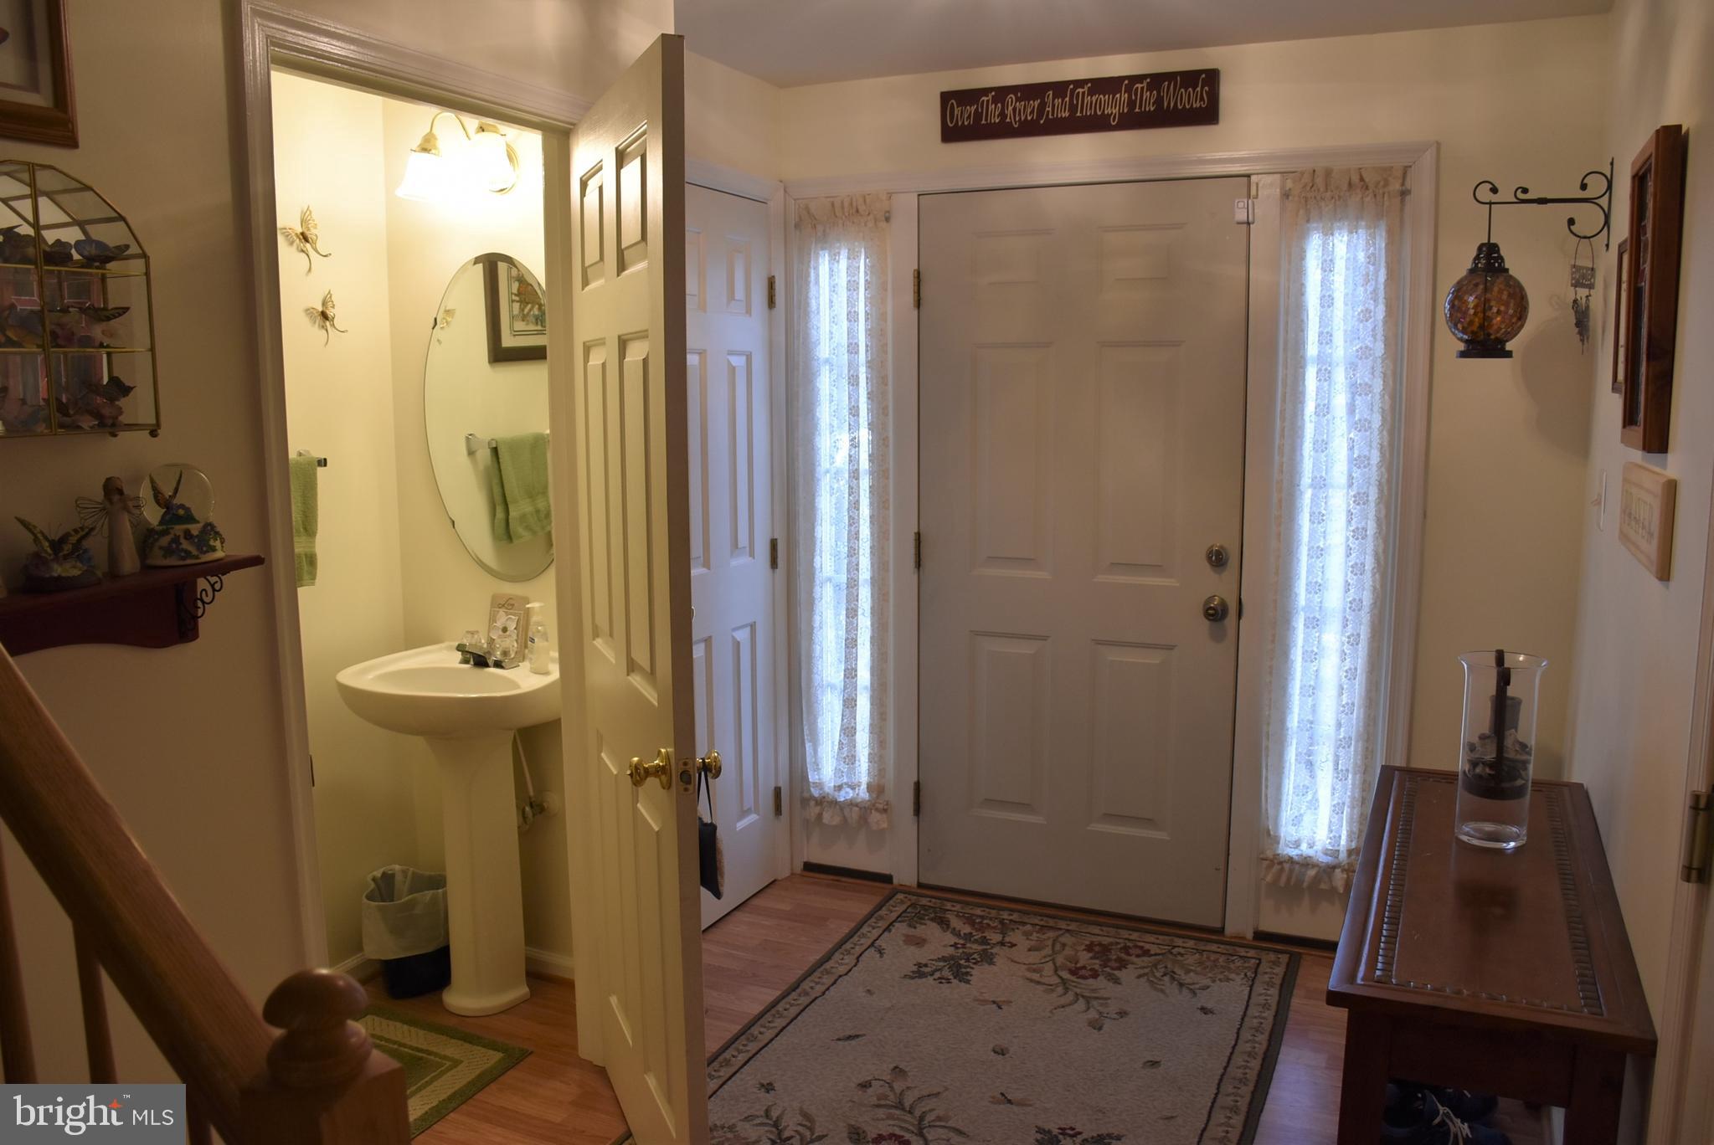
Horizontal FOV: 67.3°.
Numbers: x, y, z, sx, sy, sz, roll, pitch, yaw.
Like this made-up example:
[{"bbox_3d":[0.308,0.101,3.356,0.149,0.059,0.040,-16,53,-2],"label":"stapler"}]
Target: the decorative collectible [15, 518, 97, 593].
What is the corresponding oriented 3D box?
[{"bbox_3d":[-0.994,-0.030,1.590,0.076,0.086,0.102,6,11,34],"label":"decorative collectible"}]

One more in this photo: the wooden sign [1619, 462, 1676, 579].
[{"bbox_3d":[1.159,-0.091,1.890,0.015,0.131,0.462,4,9,25],"label":"wooden sign"}]

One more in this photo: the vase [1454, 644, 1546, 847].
[{"bbox_3d":[1.085,0.301,2.180,0.139,0.311,0.139,4,9,25],"label":"vase"}]

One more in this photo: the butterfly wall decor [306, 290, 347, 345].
[{"bbox_3d":[-1.270,-0.615,3.105,0.040,0.130,0.130,3,10,23],"label":"butterfly wall decor"}]

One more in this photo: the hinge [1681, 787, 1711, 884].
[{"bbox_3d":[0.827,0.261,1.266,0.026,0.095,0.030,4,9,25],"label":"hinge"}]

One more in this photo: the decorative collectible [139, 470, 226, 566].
[{"bbox_3d":[-0.945,-0.085,1.795,0.104,0.137,0.104,-7,11,-39],"label":"decorative collectible"}]

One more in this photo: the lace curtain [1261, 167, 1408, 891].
[{"bbox_3d":[1.204,-0.080,3.294,0.289,1.848,0.050,4,9,25],"label":"lace curtain"}]

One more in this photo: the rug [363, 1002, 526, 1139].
[{"bbox_3d":[-1.183,1.165,2.765,0.545,0.012,0.820,4,10,25],"label":"rug"}]

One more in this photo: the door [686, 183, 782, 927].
[{"bbox_3d":[-0.394,-0.024,3.655,0.040,2.035,0.610,3,10,23],"label":"door"}]

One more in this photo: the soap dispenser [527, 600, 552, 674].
[{"bbox_3d":[-0.752,0.152,3.051,0.052,0.162,0.055,-6,11,-33],"label":"soap dispenser"}]

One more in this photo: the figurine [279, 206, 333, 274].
[{"bbox_3d":[-1.288,-0.786,3.036,0.045,0.156,0.160,3,10,23],"label":"figurine"}]

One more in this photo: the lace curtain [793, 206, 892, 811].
[{"bbox_3d":[-0.041,-0.154,3.870,0.304,1.904,0.050,4,9,25],"label":"lace curtain"}]

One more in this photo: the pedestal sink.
[{"bbox_3d":[-0.963,0.662,3.140,0.570,0.885,0.450,3,10,23],"label":"pedestal sink"}]

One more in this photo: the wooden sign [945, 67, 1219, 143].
[{"bbox_3d":[0.580,-1.247,3.441,0.757,0.136,0.022,4,9,25],"label":"wooden sign"}]

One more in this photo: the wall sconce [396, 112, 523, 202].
[{"bbox_3d":[-0.923,-0.989,3.046,0.357,0.214,0.221,4,9,25],"label":"wall sconce"}]

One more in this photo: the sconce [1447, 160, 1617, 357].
[{"bbox_3d":[1.501,-0.700,2.885,0.325,0.433,0.180,3,10,23],"label":"sconce"}]

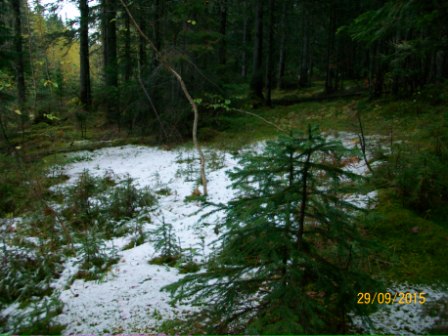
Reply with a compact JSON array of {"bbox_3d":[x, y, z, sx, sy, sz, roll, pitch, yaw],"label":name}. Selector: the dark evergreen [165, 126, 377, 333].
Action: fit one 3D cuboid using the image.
[{"bbox_3d":[0.288,0.372,2.574,1.280,1.258,1.200,1,11,0],"label":"dark evergreen"}]

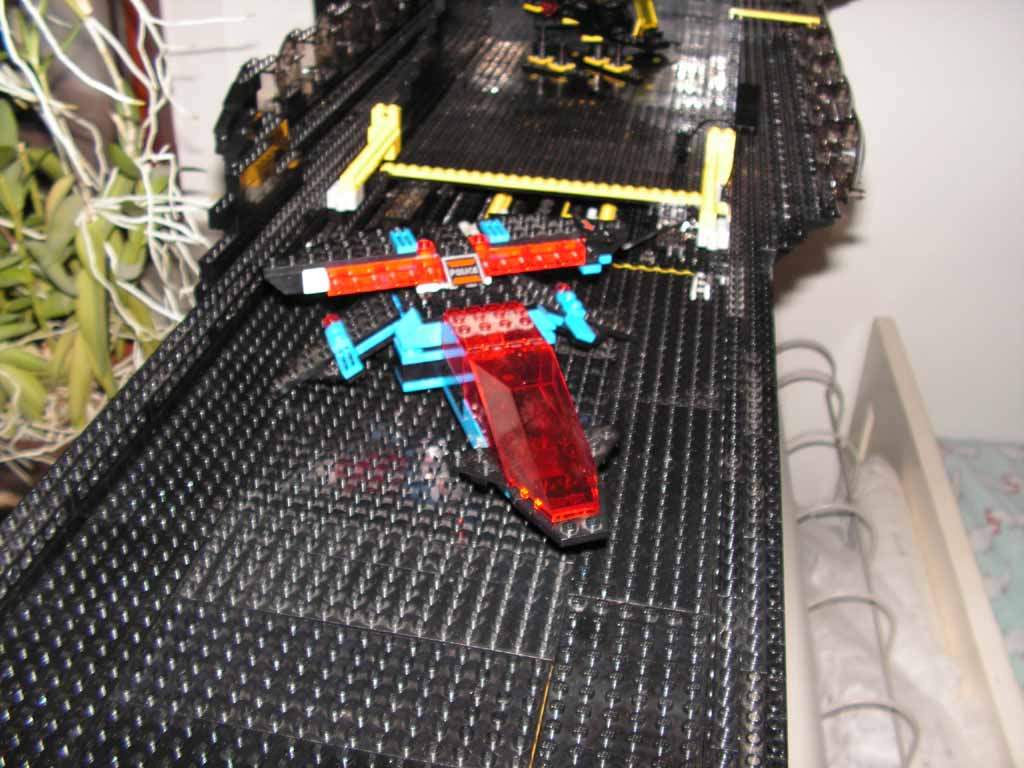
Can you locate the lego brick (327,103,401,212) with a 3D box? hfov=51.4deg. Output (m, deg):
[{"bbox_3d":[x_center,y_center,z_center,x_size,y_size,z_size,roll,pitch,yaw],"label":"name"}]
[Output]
[{"bbox_3d":[-0.088,-0.138,0.640,0.017,0.036,0.088,7,34,8],"label":"lego brick"}]

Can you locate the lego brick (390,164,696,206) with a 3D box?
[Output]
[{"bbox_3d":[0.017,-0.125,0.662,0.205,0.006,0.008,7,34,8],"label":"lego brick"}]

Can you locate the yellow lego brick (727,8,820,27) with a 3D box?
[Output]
[{"bbox_3d":[0.238,-0.332,0.966,0.081,0.007,0.007,12,35,15],"label":"yellow lego brick"}]

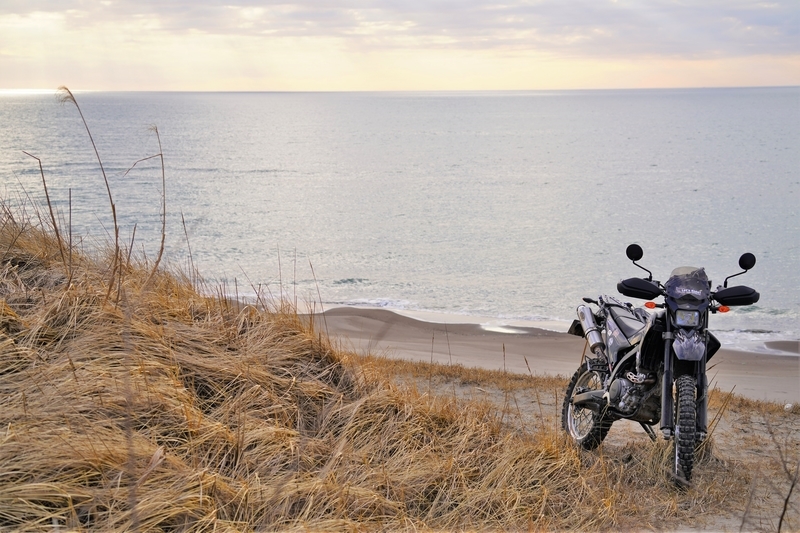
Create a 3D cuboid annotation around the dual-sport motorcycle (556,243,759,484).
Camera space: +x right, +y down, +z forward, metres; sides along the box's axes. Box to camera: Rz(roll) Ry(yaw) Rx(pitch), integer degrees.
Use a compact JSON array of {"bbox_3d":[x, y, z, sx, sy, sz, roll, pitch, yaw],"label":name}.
[{"bbox_3d":[1.671,0.591,9.930,0.840,1.440,2.130,6,3,-19],"label":"dual-sport motorcycle"}]

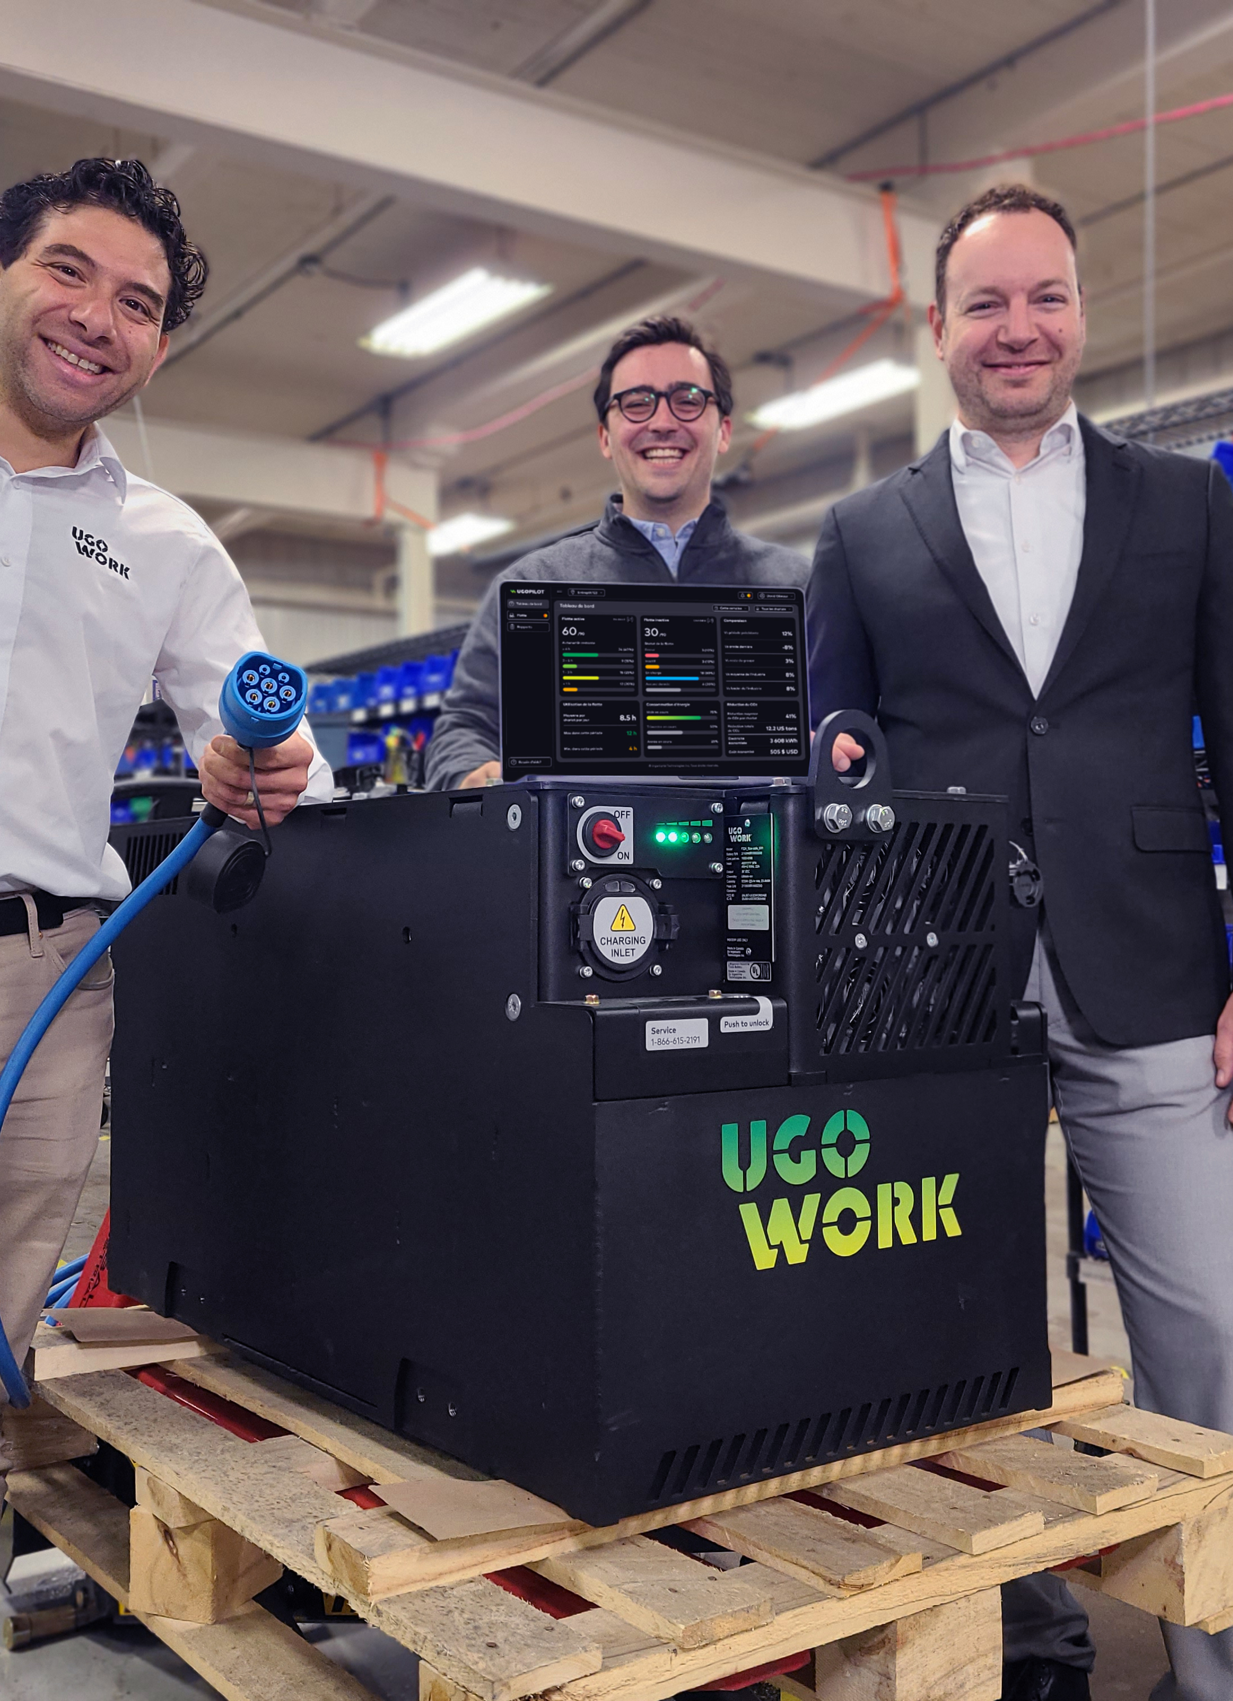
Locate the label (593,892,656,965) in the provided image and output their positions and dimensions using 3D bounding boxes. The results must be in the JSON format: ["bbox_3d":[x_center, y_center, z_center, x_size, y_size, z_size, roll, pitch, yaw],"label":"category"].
[{"bbox_3d":[0.006,0.066,1.386,0.061,0.056,0.005,1,-2,-38],"label":"label"}]

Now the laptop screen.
[{"bbox_3d":[0.041,-0.160,1.682,0.307,0.209,0.012,0,-8,-10],"label":"laptop screen"}]

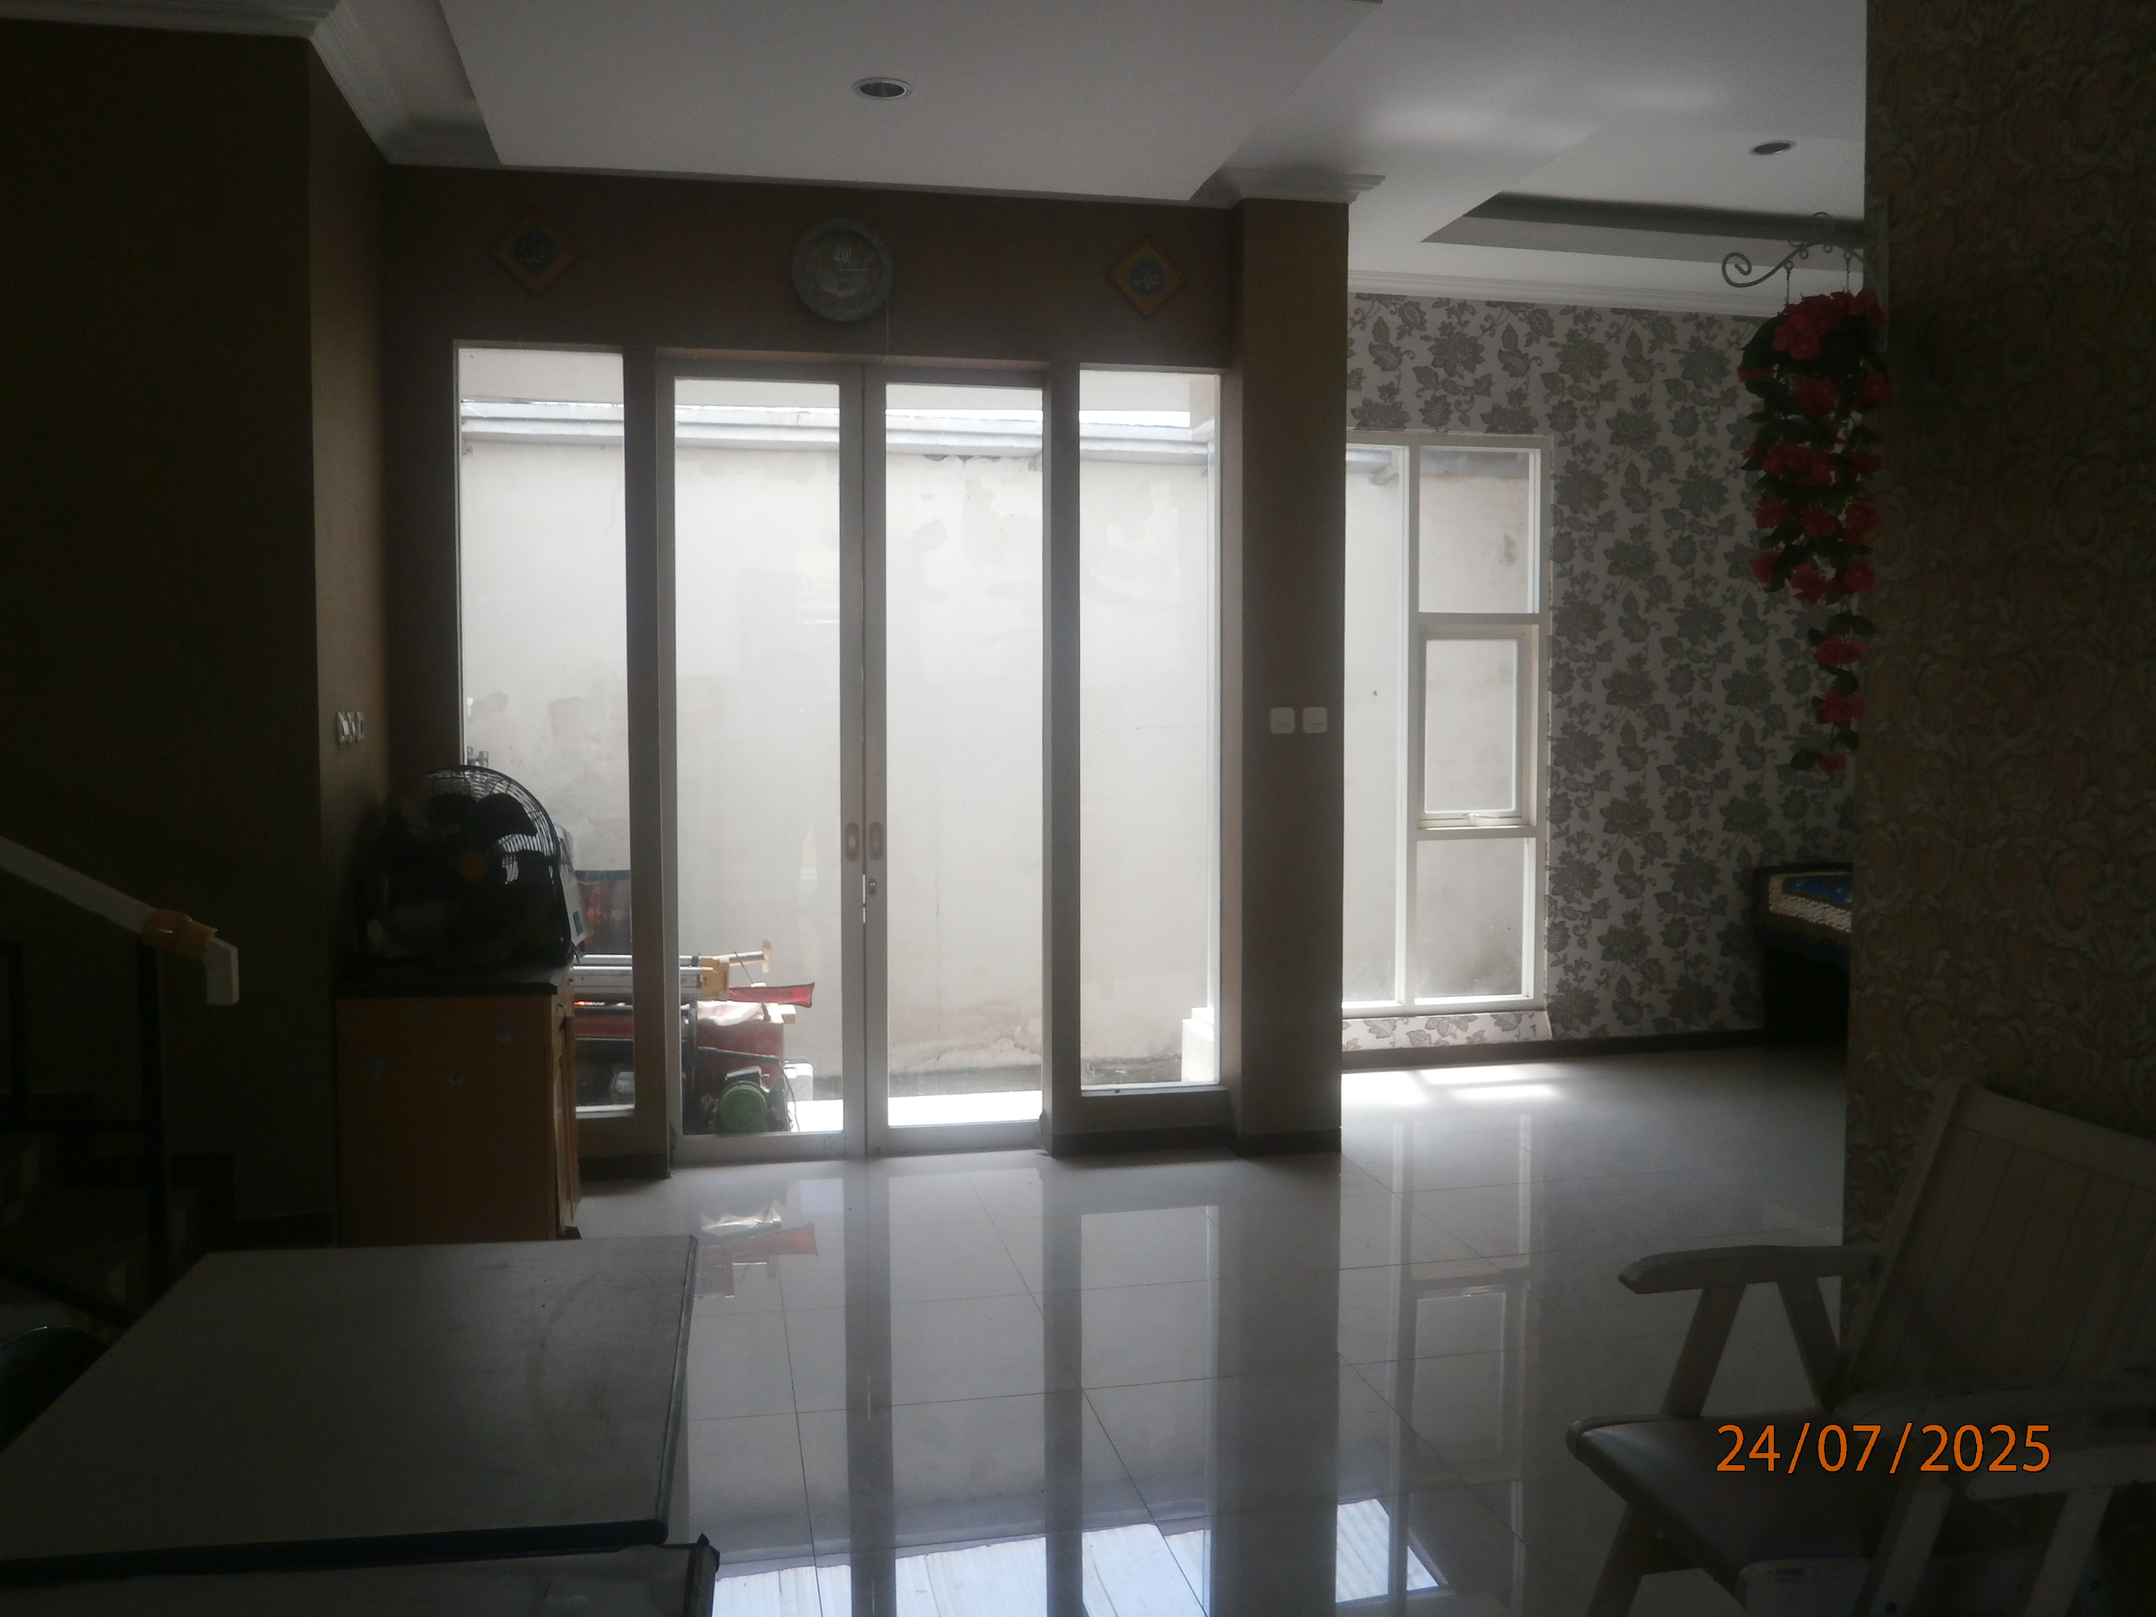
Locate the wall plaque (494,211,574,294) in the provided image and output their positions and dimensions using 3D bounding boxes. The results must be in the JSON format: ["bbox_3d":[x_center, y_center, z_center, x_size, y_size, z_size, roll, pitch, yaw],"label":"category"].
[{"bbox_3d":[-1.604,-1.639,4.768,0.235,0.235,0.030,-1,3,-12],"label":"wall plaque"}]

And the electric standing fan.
[{"bbox_3d":[-1.620,0.163,4.311,0.550,0.550,0.250,-2,3,-29],"label":"electric standing fan"}]

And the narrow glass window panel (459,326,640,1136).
[{"bbox_3d":[-1.633,-0.215,4.971,0.500,2.350,0.060,-1,3,-11],"label":"narrow glass window panel"}]

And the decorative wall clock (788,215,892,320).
[{"bbox_3d":[-0.717,-1.652,4.952,0.317,0.317,0.045,-1,3,-12],"label":"decorative wall clock"}]

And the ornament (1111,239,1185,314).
[{"bbox_3d":[0.224,-1.694,5.155,0.240,0.240,0.030,-1,3,-12],"label":"ornament"}]

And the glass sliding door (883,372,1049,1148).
[{"bbox_3d":[-0.372,-0.146,5.273,0.540,2.420,0.060,-1,3,-12],"label":"glass sliding door"}]

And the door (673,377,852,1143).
[{"bbox_3d":[-0.993,-0.138,5.141,0.550,2.420,0.060,-1,3,-12],"label":"door"}]

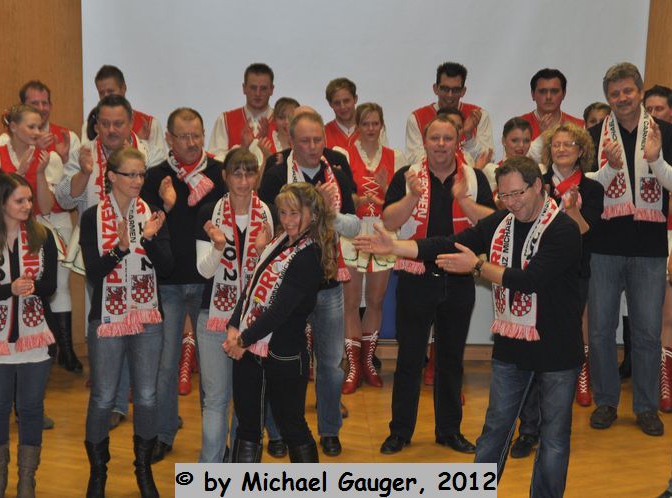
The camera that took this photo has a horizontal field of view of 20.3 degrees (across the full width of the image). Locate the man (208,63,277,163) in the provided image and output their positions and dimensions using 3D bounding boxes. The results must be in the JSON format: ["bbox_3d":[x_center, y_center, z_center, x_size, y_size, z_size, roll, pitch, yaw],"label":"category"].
[{"bbox_3d":[-0.459,-0.163,10.859,0.560,1.810,0.420,1,13,0],"label":"man"}]

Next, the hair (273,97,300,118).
[{"bbox_3d":[-0.271,-0.785,10.468,0.160,0.140,0.180,-3,14,-15],"label":"hair"}]

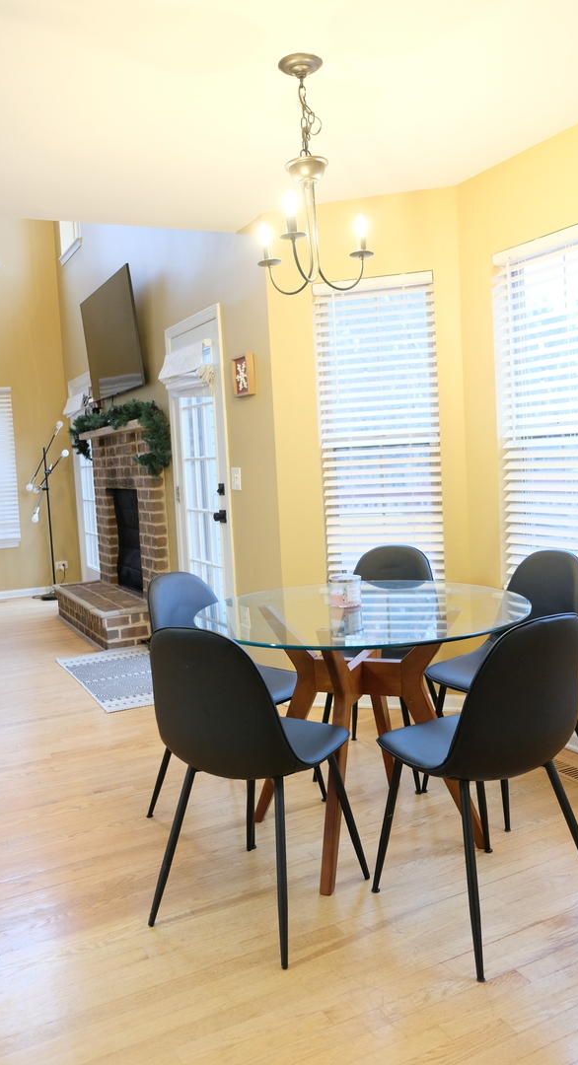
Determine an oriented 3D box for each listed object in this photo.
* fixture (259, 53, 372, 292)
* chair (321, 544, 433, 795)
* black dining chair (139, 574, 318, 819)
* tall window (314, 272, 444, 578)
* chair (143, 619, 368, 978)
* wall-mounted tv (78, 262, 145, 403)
[{"bbox_3d":[0.047,-1.072,2.398,0.390,0.665,0.375,-2,5,12],"label":"fixture"},{"bbox_3d":[0.365,0.513,3.208,0.450,0.860,0.510,0,6,24],"label":"chair"},{"bbox_3d":[-0.205,0.575,2.861,0.510,0.860,0.450,1,7,36],"label":"black dining chair"},{"bbox_3d":[0.428,-0.467,3.811,0.572,1.455,0.065,-1,6,18],"label":"tall window"},{"bbox_3d":[-0.099,0.626,2.238,0.455,0.860,0.540,0,6,30],"label":"chair"},{"bbox_3d":[-1.361,-1.473,6.138,0.060,0.820,1.430,-10,8,-26],"label":"wall-mounted tv"}]

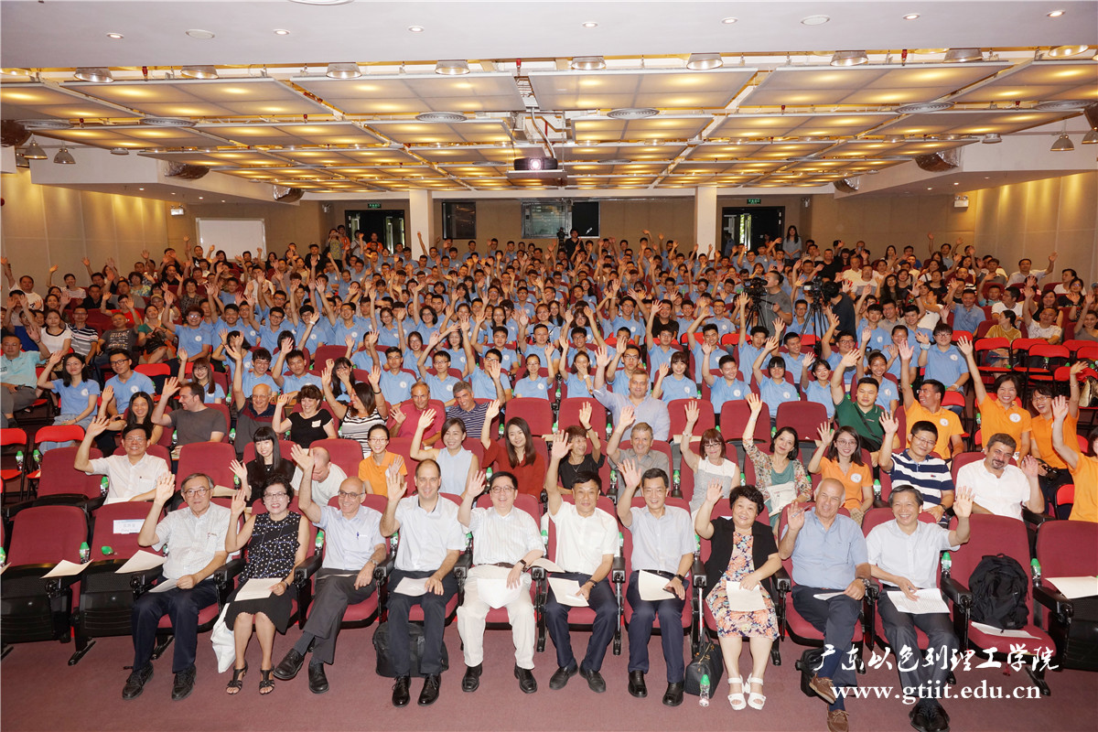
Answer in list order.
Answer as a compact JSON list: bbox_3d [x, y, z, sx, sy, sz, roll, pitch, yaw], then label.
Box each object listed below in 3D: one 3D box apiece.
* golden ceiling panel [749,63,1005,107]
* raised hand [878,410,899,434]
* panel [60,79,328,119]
[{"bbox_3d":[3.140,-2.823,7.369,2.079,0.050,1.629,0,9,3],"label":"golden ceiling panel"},{"bbox_3d":[2.578,0.427,5.550,0.145,0.190,0.080,2,9,19],"label":"raised hand"},{"bbox_3d":[-3.828,-3.009,8.235,2.234,0.060,1.696,0,8,3],"label":"panel"}]

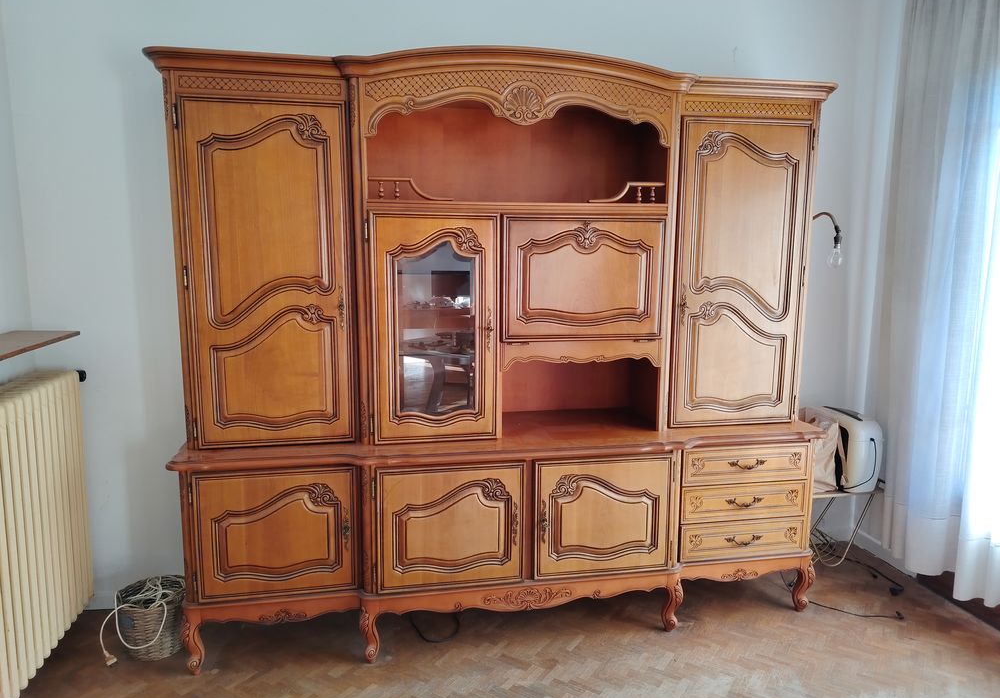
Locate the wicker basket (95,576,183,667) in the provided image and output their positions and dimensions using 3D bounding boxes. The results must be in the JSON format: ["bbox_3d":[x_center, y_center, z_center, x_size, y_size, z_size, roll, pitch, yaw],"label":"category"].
[{"bbox_3d":[-1.291,1.009,2.593,0.246,0.221,0.246,-1,8,-11],"label":"wicker basket"}]

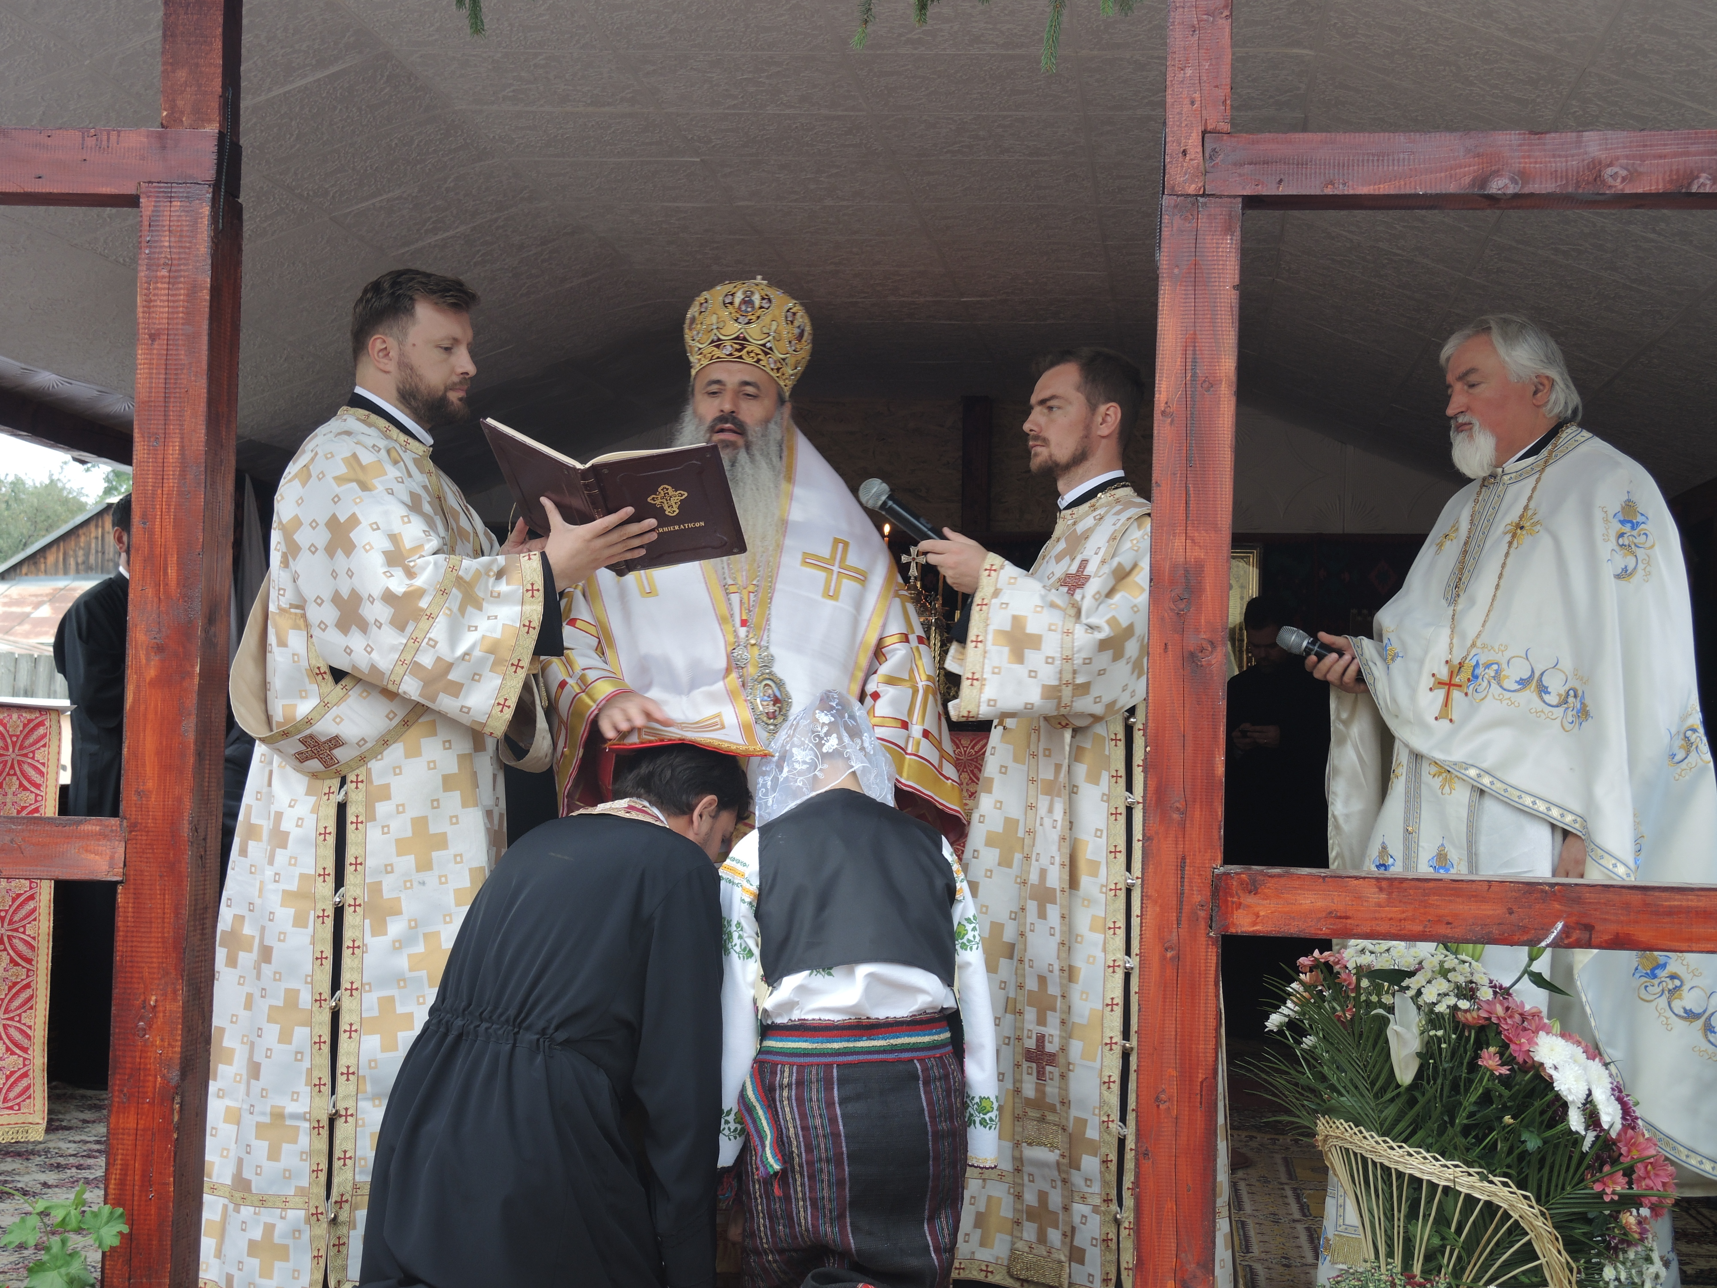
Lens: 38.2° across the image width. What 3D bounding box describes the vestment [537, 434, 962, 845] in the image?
[{"bbox_3d":[-0.170,0.370,4.300,0.740,1.500,0.550,2,-1,6],"label":"vestment"}]

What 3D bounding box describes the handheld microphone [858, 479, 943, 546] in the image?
[{"bbox_3d":[0.103,-0.192,4.130,0.250,0.052,0.052,37,0,-9],"label":"handheld microphone"}]

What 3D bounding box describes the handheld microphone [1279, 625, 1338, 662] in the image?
[{"bbox_3d":[0.882,0.038,4.550,0.240,0.047,0.047,23,0,-12],"label":"handheld microphone"}]

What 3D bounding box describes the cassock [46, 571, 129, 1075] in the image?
[{"bbox_3d":[-1.948,0.498,6.750,0.520,1.430,0.380,2,-1,-30],"label":"cassock"}]

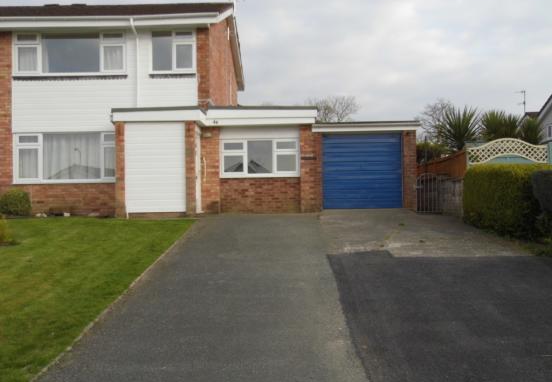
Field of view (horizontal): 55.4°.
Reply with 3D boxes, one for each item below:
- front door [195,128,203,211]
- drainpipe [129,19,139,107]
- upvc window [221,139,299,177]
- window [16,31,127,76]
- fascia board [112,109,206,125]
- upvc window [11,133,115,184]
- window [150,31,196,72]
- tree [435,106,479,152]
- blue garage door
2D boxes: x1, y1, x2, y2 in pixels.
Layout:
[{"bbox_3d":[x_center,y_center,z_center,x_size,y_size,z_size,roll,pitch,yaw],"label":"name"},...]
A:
[{"bbox_3d":[-1.955,-0.480,13.200,0.090,2.070,0.880,-1,1,0],"label":"front door"},{"bbox_3d":[-3.600,-3.220,13.370,0.110,2.250,0.480,-1,1,0],"label":"drainpipe"},{"bbox_3d":[-0.422,-0.859,13.620,2.060,1.010,0.100,-1,1,0],"label":"upvc window"},{"bbox_3d":[-5.337,-3.541,13.620,2.970,1.120,0.100,-1,1,0],"label":"window"},{"bbox_3d":[-2.820,-1.810,12.850,2.070,0.330,1.050,-1,1,0],"label":"fascia board"},{"bbox_3d":[-5.345,-0.854,13.620,2.940,1.310,0.100,-1,1,0],"label":"upvc window"},{"bbox_3d":[-2.661,-3.585,13.620,1.150,1.110,0.100,-1,1,0],"label":"window"},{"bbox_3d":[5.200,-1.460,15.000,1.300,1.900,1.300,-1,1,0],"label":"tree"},{"bbox_3d":[2.276,-0.511,13.800,2.090,1.980,0.100,-1,1,0],"label":"blue garage door"}]

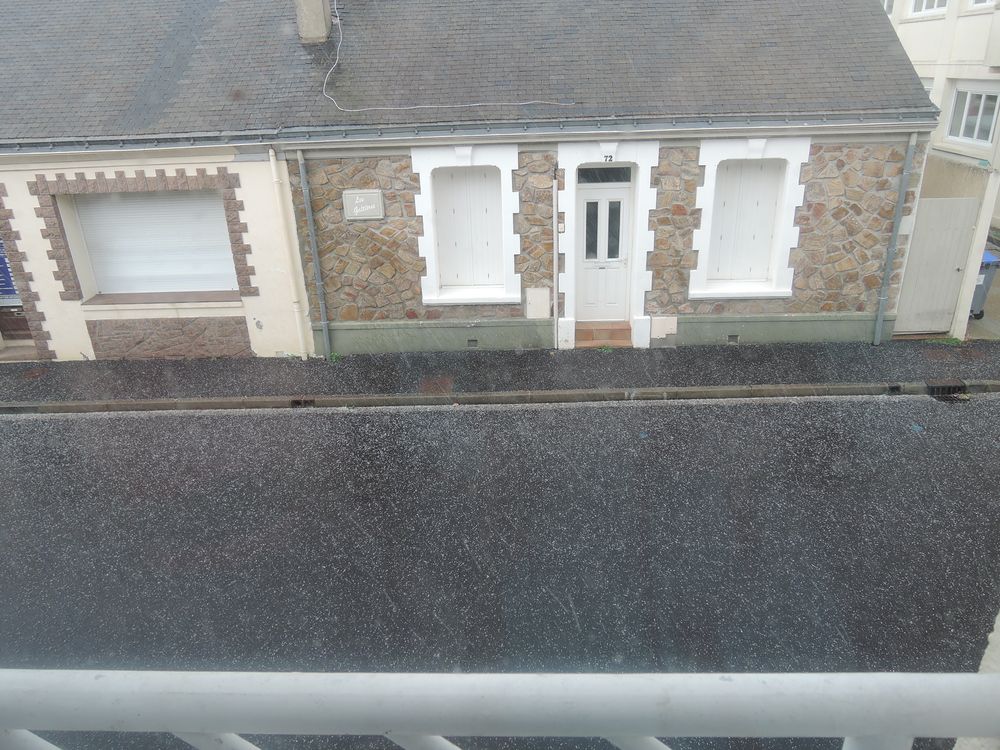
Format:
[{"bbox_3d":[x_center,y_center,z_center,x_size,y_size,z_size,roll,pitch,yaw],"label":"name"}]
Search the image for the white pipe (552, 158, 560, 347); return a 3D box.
[{"bbox_3d":[0.852,-1.722,10.485,0.065,2.839,0.060,-1,23,3],"label":"white pipe"}]

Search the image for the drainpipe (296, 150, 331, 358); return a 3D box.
[{"bbox_3d":[-2.789,-1.727,10.442,0.096,3.133,0.100,-1,22,2],"label":"drainpipe"}]

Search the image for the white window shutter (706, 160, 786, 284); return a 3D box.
[{"bbox_3d":[3.626,-2.298,10.366,1.020,1.831,0.070,-1,22,2],"label":"white window shutter"}]

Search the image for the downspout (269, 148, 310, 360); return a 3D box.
[{"bbox_3d":[-3.178,-1.729,10.453,0.096,3.189,0.100,-1,22,2],"label":"downspout"}]

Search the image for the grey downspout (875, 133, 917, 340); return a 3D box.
[{"bbox_3d":[5.759,-1.890,10.110,0.096,3.088,0.100,-1,22,2],"label":"grey downspout"}]

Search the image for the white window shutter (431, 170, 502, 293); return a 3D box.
[{"bbox_3d":[-0.451,-2.239,10.516,1.020,1.853,0.070,-1,22,2],"label":"white window shutter"}]

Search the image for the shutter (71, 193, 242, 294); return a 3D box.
[{"bbox_3d":[-5.298,-2.065,10.857,2.500,1.608,0.080,-1,22,2],"label":"shutter"}]

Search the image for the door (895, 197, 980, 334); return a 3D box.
[{"bbox_3d":[6.523,-1.604,10.388,0.851,2.056,0.060,-1,22,2],"label":"door"}]

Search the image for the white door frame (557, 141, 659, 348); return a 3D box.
[{"bbox_3d":[1.589,-1.909,10.453,1.413,3.067,0.330,-1,22,2],"label":"white door frame"}]

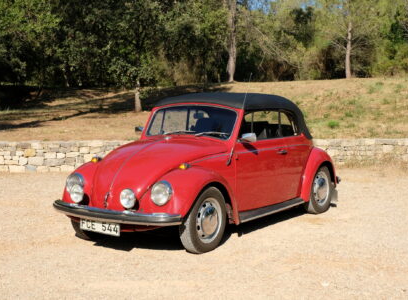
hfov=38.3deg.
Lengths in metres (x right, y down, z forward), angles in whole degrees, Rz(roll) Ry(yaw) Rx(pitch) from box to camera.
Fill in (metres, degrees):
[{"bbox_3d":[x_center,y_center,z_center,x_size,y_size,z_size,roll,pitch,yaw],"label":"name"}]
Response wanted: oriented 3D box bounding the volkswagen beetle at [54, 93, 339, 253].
[{"bbox_3d":[0.225,0.102,6.770,1.570,1.500,4.050,3,5,36],"label":"volkswagen beetle"}]

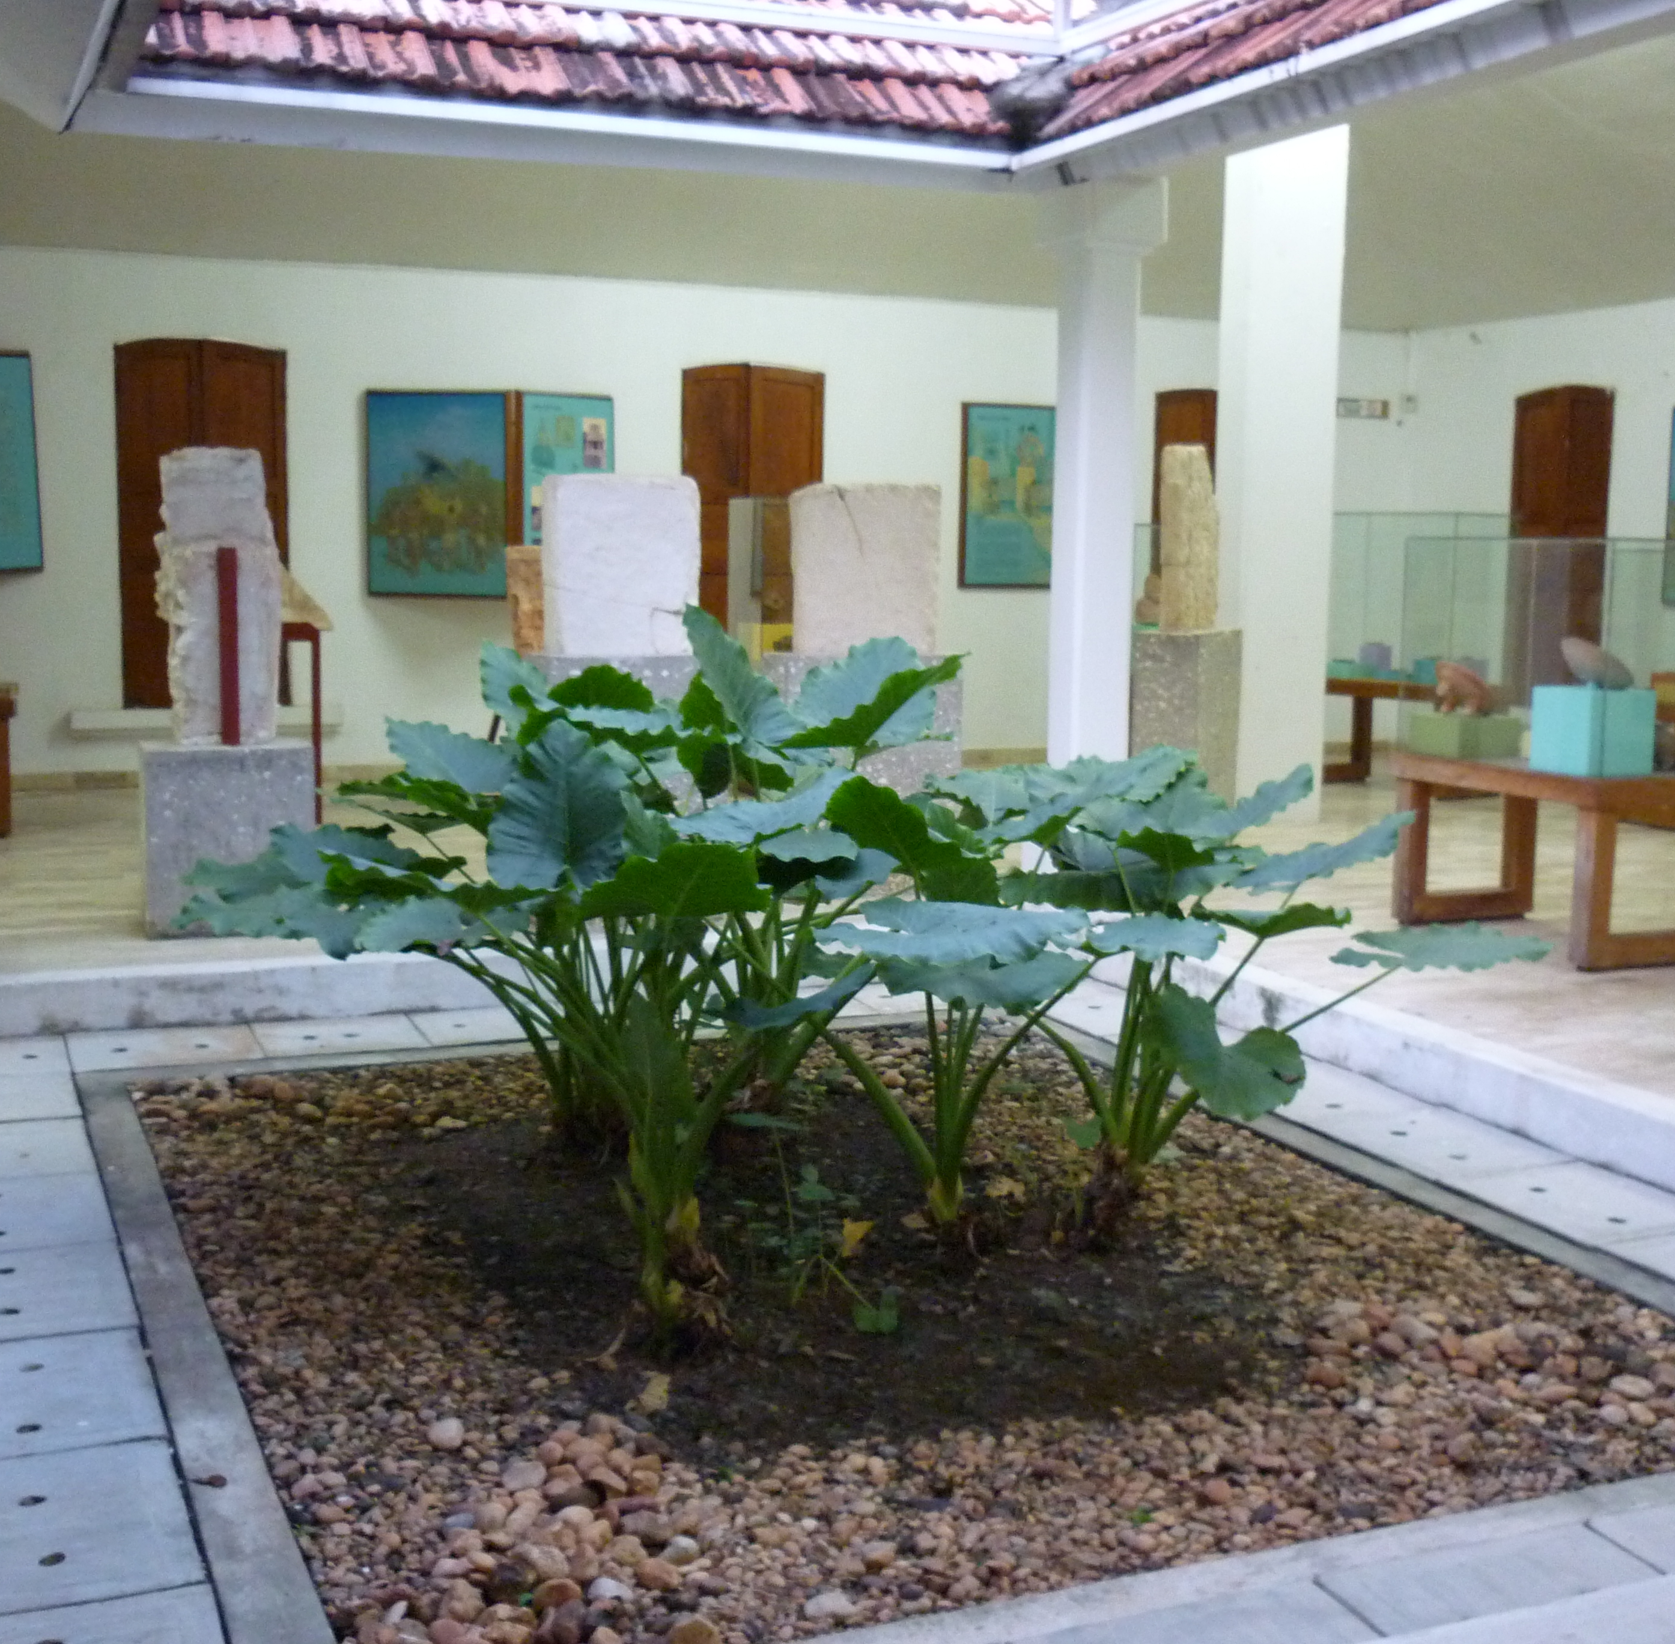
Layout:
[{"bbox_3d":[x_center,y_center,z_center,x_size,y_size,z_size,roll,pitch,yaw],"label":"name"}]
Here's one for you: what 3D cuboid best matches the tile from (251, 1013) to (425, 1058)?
[{"bbox_3d":[-1.744,0.764,7.316,0.562,0.050,0.547,-2,8,-23],"label":"tile"}]

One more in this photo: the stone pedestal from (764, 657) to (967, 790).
[{"bbox_3d":[0.094,-0.213,9.352,0.818,1.080,0.438,-2,8,-23],"label":"stone pedestal"}]

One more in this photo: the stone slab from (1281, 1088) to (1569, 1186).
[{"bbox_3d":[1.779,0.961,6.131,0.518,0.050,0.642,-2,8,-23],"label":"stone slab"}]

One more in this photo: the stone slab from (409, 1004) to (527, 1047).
[{"bbox_3d":[-1.279,0.792,7.964,0.613,0.040,0.588,-2,7,-23],"label":"stone slab"}]

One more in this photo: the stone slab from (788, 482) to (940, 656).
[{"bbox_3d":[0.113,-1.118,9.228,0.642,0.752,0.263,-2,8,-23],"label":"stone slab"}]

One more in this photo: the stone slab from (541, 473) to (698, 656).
[{"bbox_3d":[-0.994,-1.139,9.383,0.669,0.781,0.286,-2,7,-23],"label":"stone slab"}]

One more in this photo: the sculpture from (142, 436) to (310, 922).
[{"bbox_3d":[-2.544,-0.540,8.667,0.689,1.977,0.403,-2,7,-23],"label":"sculpture"}]

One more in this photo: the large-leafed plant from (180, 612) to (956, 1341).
[{"bbox_3d":[-0.571,0.269,5.307,1.898,1.533,1.679,1,7,0],"label":"large-leafed plant"}]

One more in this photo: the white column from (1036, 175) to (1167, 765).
[{"bbox_3d":[1.128,-1.103,9.331,0.428,3.427,0.428,-2,7,-23],"label":"white column"}]

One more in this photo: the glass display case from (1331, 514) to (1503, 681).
[{"bbox_3d":[3.898,-1.498,14.158,0.745,1.110,1.212,-4,9,-36],"label":"glass display case"}]

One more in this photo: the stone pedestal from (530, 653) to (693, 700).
[{"bbox_3d":[-0.915,-0.181,9.093,0.816,1.080,0.430,-2,8,-23],"label":"stone pedestal"}]

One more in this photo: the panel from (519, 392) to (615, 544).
[{"bbox_3d":[-1.960,-2.376,15.149,0.840,1.445,0.050,-5,9,-43],"label":"panel"}]

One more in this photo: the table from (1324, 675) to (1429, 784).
[{"bbox_3d":[3.885,-0.585,14.269,0.745,0.730,1.212,-4,9,-36],"label":"table"}]

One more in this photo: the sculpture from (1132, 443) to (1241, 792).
[{"bbox_3d":[1.938,-0.992,11.544,0.394,2.146,0.555,4,8,22],"label":"sculpture"}]

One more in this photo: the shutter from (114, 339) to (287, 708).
[{"bbox_3d":[-4.029,-1.892,13.336,1.044,2.314,0.070,-2,8,-23],"label":"shutter"}]

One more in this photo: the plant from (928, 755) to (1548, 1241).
[{"bbox_3d":[1.051,0.453,5.494,1.546,1.176,1.260,1,6,0],"label":"plant"}]

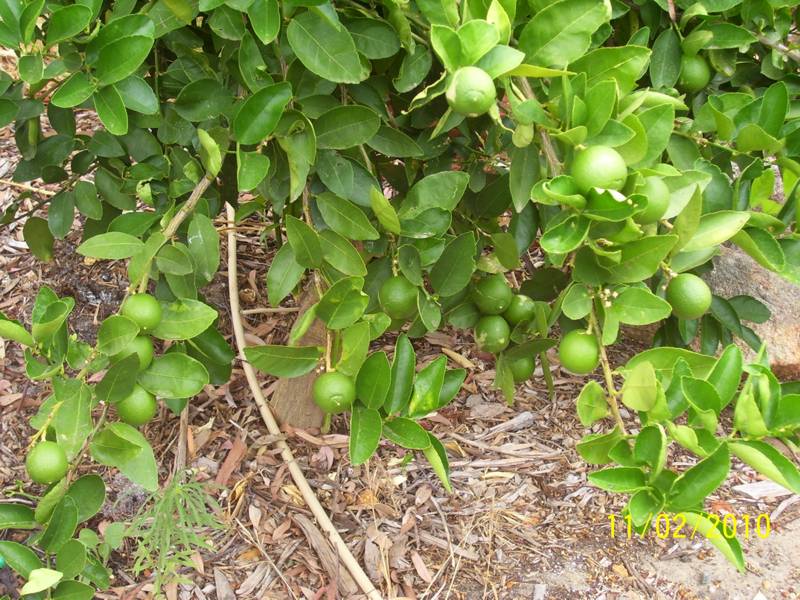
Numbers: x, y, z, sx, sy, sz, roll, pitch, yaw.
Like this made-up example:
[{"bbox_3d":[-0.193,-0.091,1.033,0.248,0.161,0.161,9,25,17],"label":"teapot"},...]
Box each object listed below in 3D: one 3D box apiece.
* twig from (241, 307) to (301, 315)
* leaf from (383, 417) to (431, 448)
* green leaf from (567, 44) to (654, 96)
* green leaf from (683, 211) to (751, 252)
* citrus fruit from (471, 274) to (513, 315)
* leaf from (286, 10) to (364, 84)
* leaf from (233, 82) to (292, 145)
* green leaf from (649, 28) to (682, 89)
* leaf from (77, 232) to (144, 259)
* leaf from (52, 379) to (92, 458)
[{"bbox_3d":[-0.187,0.017,2.200,0.089,0.009,0.010,-1,30,-2],"label":"twig"},{"bbox_3d":[0.007,0.148,1.689,0.057,0.011,0.034,22,62,12],"label":"leaf"},{"bbox_3d":[0.210,-0.229,1.520,0.089,0.016,0.046,-24,68,-6],"label":"green leaf"},{"bbox_3d":[0.316,-0.068,1.530,0.082,0.015,0.034,-29,46,6],"label":"green leaf"},{"bbox_3d":[0.104,-0.006,1.720,0.044,0.045,0.044,0,25,0],"label":"citrus fruit"},{"bbox_3d":[-0.074,-0.247,1.500,0.053,0.014,0.108,-40,70,-14],"label":"leaf"},{"bbox_3d":[-0.144,-0.196,1.600,0.040,0.014,0.092,35,67,9],"label":"leaf"},{"bbox_3d":[0.318,-0.288,1.820,0.037,0.079,0.012,9,-13,8],"label":"green leaf"},{"bbox_3d":[-0.332,-0.062,1.750,0.077,0.017,0.041,-5,52,-4],"label":"leaf"},{"bbox_3d":[-0.348,0.126,1.620,0.043,0.088,0.015,11,-12,2],"label":"leaf"}]

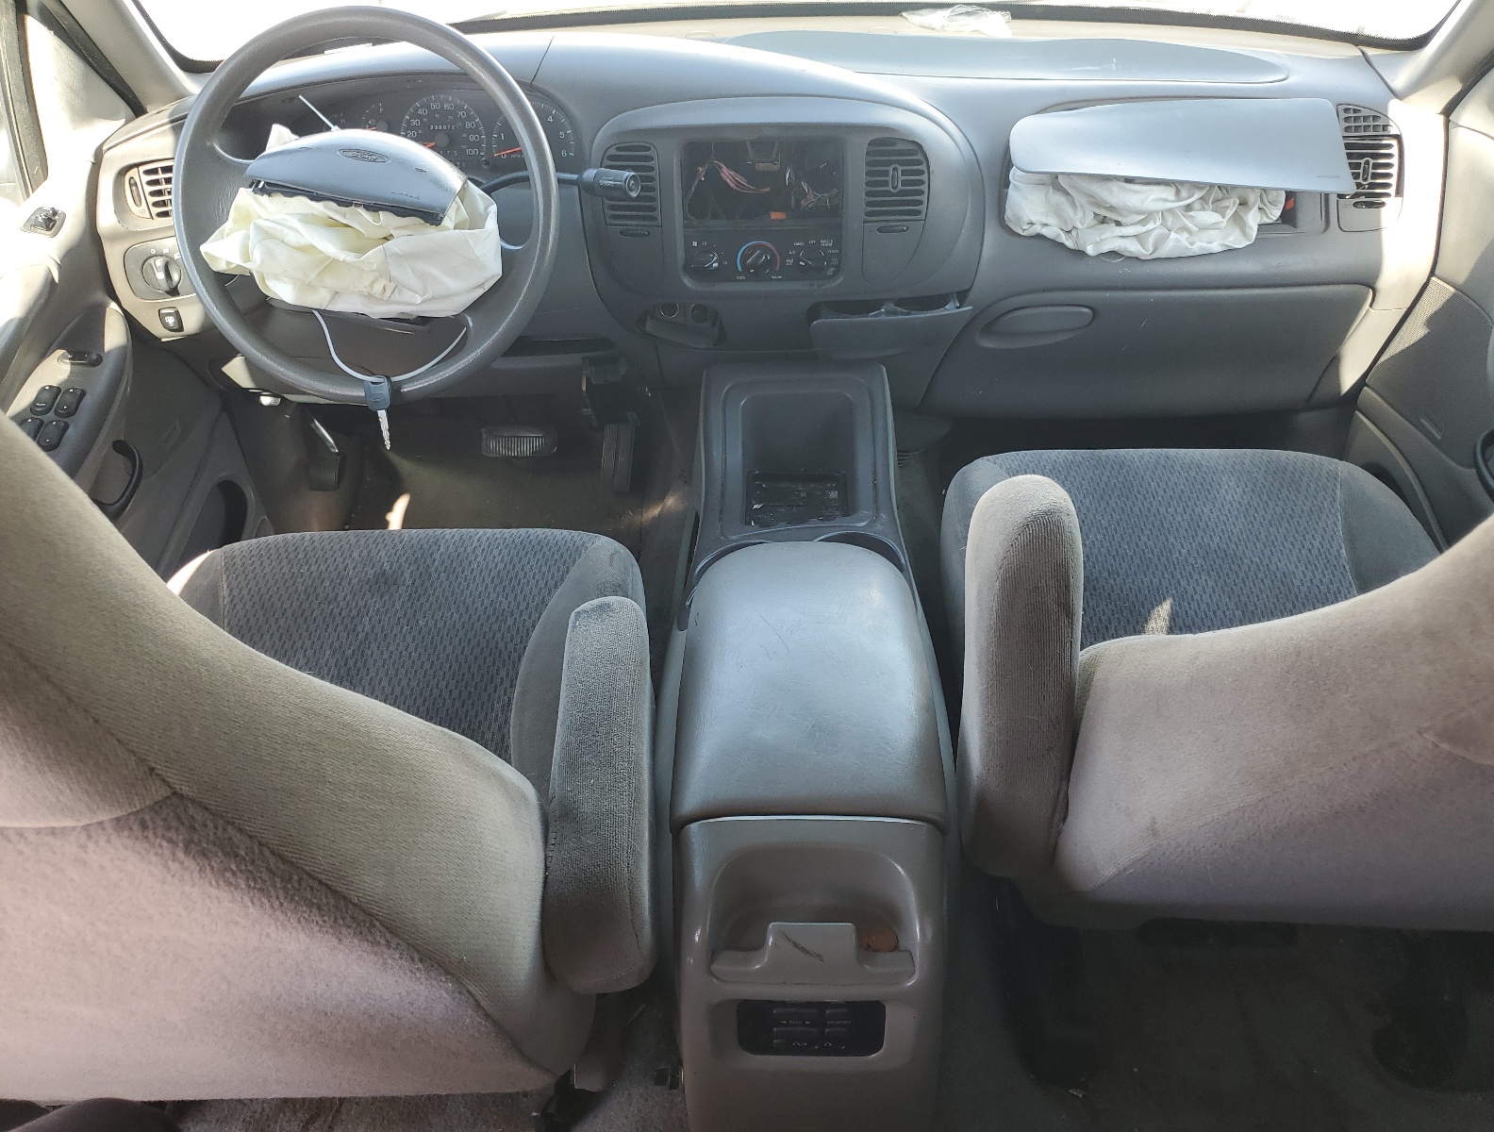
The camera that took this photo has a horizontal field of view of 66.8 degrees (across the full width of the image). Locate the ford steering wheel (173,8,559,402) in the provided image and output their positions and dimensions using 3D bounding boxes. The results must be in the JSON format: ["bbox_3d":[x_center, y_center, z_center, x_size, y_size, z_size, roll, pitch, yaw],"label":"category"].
[{"bbox_3d":[-0.382,-0.357,1.142,0.390,0.390,0.120,8,8,0],"label":"ford steering wheel"}]

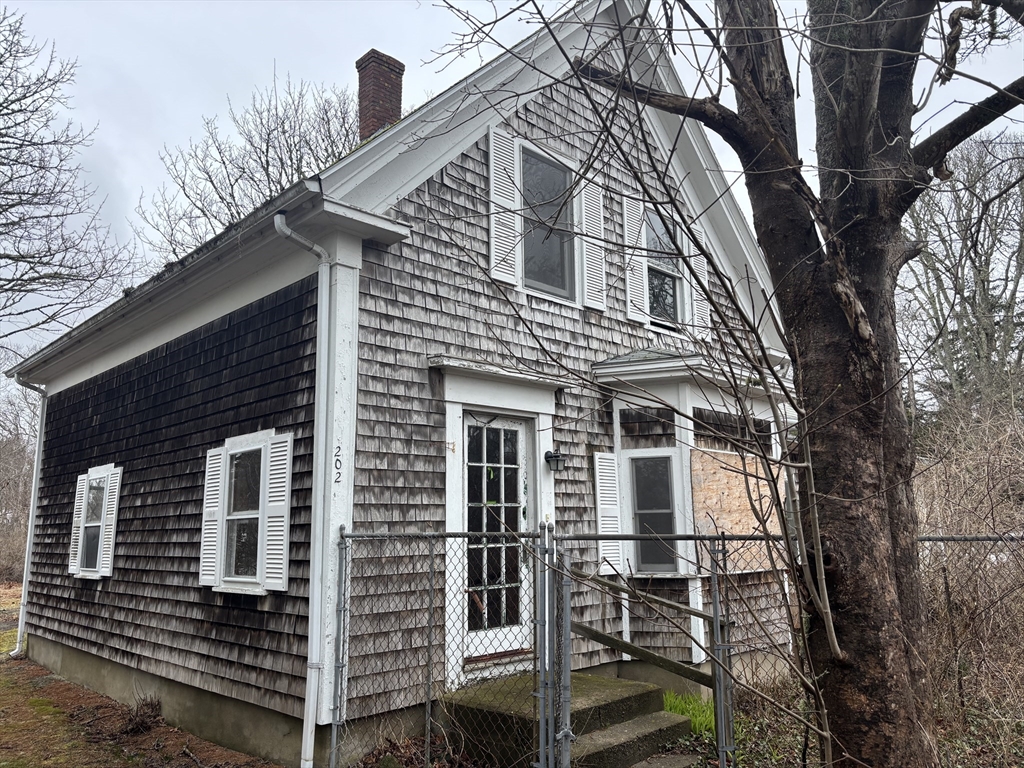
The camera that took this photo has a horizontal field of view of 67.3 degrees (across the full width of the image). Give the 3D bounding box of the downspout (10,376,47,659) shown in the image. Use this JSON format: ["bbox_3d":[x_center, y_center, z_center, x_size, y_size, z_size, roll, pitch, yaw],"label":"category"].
[{"bbox_3d":[-6.785,1.773,10.570,0.400,3.830,0.090,10,-15,-44],"label":"downspout"}]

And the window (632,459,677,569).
[{"bbox_3d":[1.405,1.283,7.591,0.401,1.120,0.090,-4,-11,17],"label":"window"}]

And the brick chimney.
[{"bbox_3d":[-2.060,-4.412,12.065,0.630,1.350,0.455,10,-15,-44],"label":"brick chimney"}]

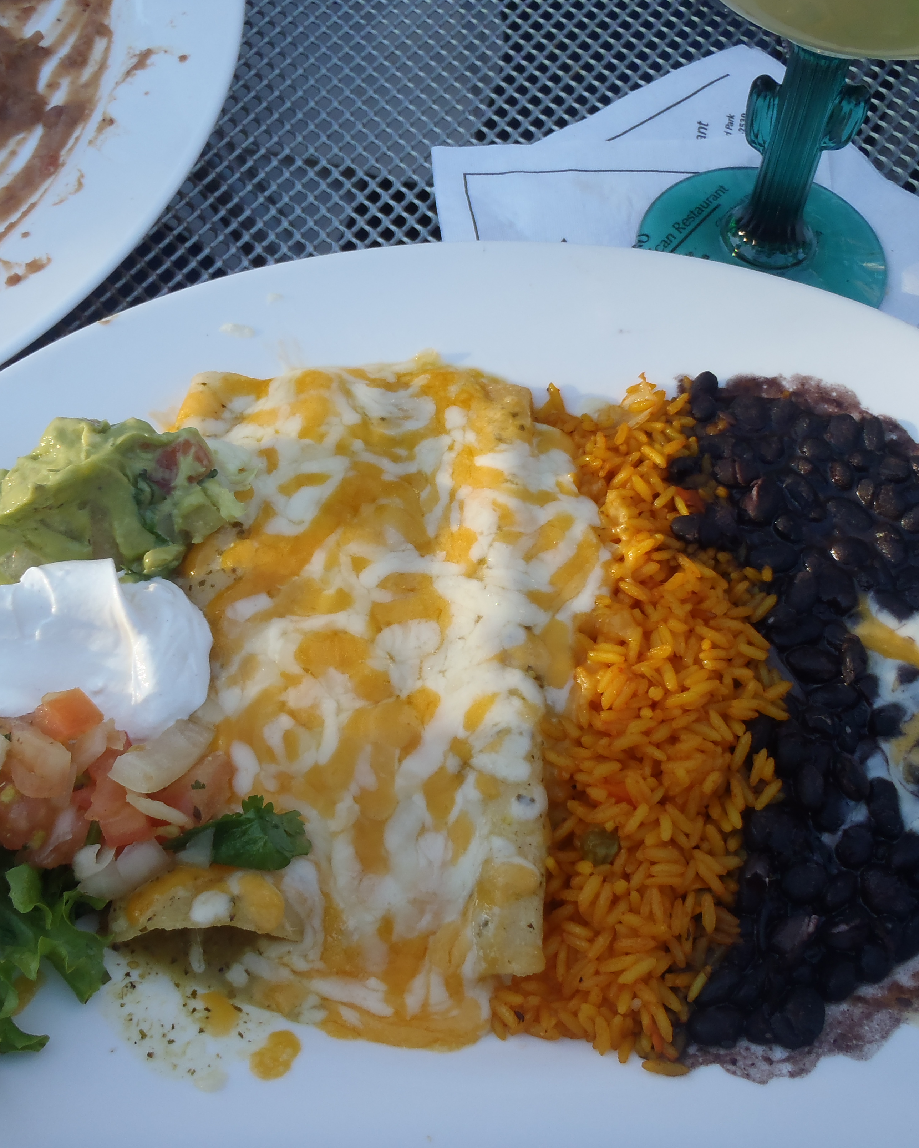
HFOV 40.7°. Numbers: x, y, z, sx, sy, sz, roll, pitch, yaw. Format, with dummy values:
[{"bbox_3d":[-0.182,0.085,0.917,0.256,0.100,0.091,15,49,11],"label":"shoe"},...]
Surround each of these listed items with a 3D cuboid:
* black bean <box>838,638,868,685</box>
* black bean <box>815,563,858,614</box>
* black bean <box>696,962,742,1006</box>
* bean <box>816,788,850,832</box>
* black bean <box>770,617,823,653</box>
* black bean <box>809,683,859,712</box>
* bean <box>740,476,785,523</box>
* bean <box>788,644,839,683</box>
[{"bbox_3d":[0.095,0.021,0.298,0.007,0.008,0.013,3,60,1],"label":"black bean"},{"bbox_3d":[0.092,0.004,0.303,0.009,0.007,0.013,-22,63,-14],"label":"black bean"},{"bbox_3d":[0.054,0.085,0.257,0.012,0.006,0.007,-36,67,-20],"label":"black bean"},{"bbox_3d":[0.085,0.054,0.282,0.007,0.007,0.011,23,62,11],"label":"bean"},{"bbox_3d":[0.082,0.015,0.303,0.013,0.007,0.008,-17,62,-11],"label":"black bean"},{"bbox_3d":[0.087,0.029,0.288,0.012,0.006,0.007,-10,61,-8],"label":"black bean"},{"bbox_3d":[0.079,-0.019,0.322,0.010,0.009,0.014,25,63,12],"label":"bean"},{"bbox_3d":[0.086,0.022,0.300,0.013,0.008,0.009,13,61,6],"label":"bean"}]

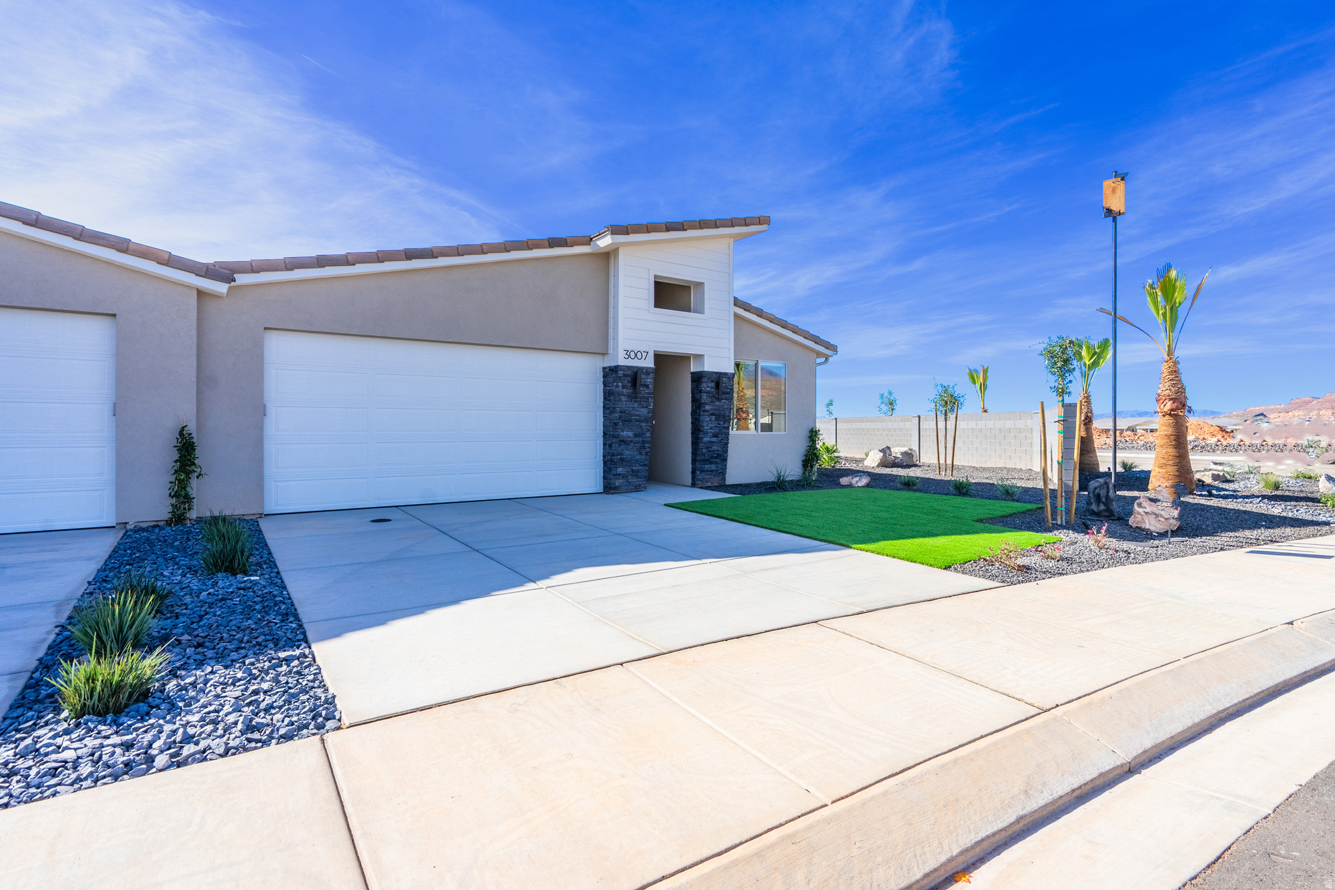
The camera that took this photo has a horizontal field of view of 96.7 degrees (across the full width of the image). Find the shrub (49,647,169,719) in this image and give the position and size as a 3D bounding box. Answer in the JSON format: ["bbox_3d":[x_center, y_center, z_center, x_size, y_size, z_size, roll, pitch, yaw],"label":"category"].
[{"bbox_3d":[-2.555,1.085,2.730,0.420,0.270,0.400,-1,2,-43],"label":"shrub"}]

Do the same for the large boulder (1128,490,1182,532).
[{"bbox_3d":[6.240,0.885,7.600,0.530,0.430,0.440,1,1,39],"label":"large boulder"}]

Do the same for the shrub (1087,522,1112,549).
[{"bbox_3d":[4.700,0.995,6.460,0.230,0.270,0.220,1,1,36],"label":"shrub"}]

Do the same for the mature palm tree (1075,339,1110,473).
[{"bbox_3d":[12.040,-1.110,16.800,0.900,3.790,0.900,1,1,36],"label":"mature palm tree"}]

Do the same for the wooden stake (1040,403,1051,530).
[{"bbox_3d":[5.100,0.253,8.000,0.052,1.680,0.052,-3,1,32],"label":"wooden stake"}]

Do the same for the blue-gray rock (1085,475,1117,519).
[{"bbox_3d":[6.430,0.760,8.800,0.400,0.580,0.380,1,1,36],"label":"blue-gray rock"}]

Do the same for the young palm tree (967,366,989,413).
[{"bbox_3d":[12.600,-1.300,24.000,0.900,3.800,0.900,1,1,28],"label":"young palm tree"}]

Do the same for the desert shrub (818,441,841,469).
[{"bbox_3d":[4.750,0.280,17.600,0.680,0.800,0.680,0,1,15],"label":"desert shrub"}]

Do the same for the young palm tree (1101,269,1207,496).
[{"bbox_3d":[9.040,-1.230,11.000,1.600,4.270,1.400,1,1,39],"label":"young palm tree"}]

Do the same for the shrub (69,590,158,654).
[{"bbox_3d":[-3.370,1.060,3.620,0.430,0.390,0.430,-1,1,-43],"label":"shrub"}]

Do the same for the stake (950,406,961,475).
[{"bbox_3d":[7.310,-0.120,15.100,0.052,1.840,0.052,5,1,26],"label":"stake"}]

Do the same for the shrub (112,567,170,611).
[{"bbox_3d":[-3.480,0.980,3.950,0.330,0.320,0.330,-1,2,-42],"label":"shrub"}]

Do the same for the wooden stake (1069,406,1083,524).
[{"bbox_3d":[5.497,0.253,7.980,0.055,1.634,0.055,5,0,35],"label":"wooden stake"}]

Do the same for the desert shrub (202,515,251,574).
[{"bbox_3d":[-3.755,0.840,5.050,0.370,0.460,0.360,-1,1,-37],"label":"desert shrub"}]

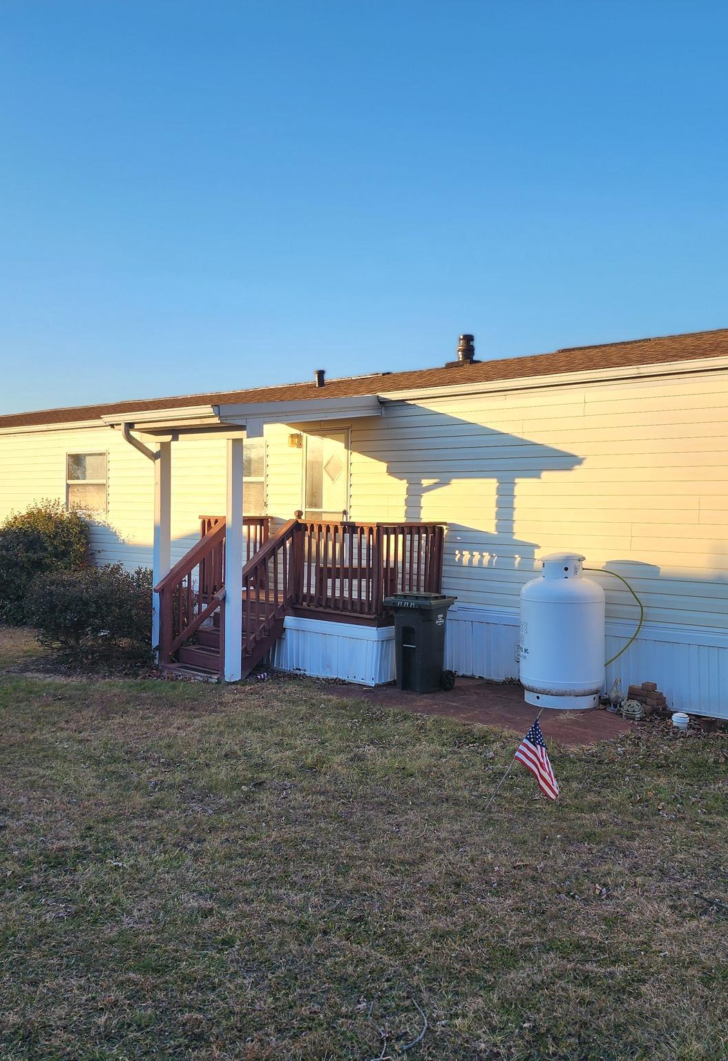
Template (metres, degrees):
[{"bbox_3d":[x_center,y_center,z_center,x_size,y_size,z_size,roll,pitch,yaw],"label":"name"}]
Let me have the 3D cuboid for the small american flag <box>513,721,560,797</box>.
[{"bbox_3d":[1.012,1.342,5.500,0.280,0.460,0.140,1,1,11],"label":"small american flag"}]

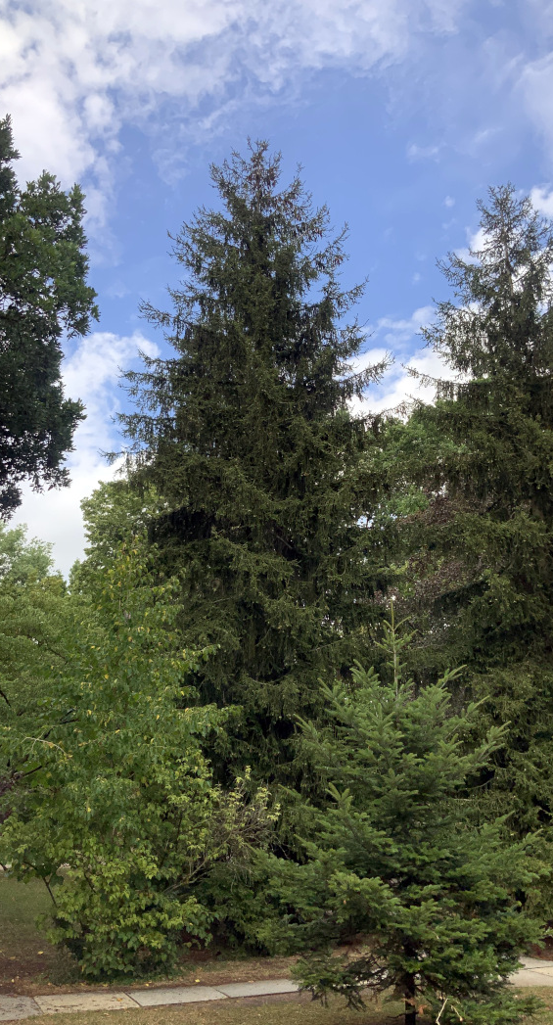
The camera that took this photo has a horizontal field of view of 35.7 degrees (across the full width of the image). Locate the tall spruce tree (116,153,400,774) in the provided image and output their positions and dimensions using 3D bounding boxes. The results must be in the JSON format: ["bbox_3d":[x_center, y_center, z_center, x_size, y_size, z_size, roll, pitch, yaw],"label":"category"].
[{"bbox_3d":[-0.350,-0.640,14.751,5.300,14.150,5.300,0,-19,0],"label":"tall spruce tree"}]

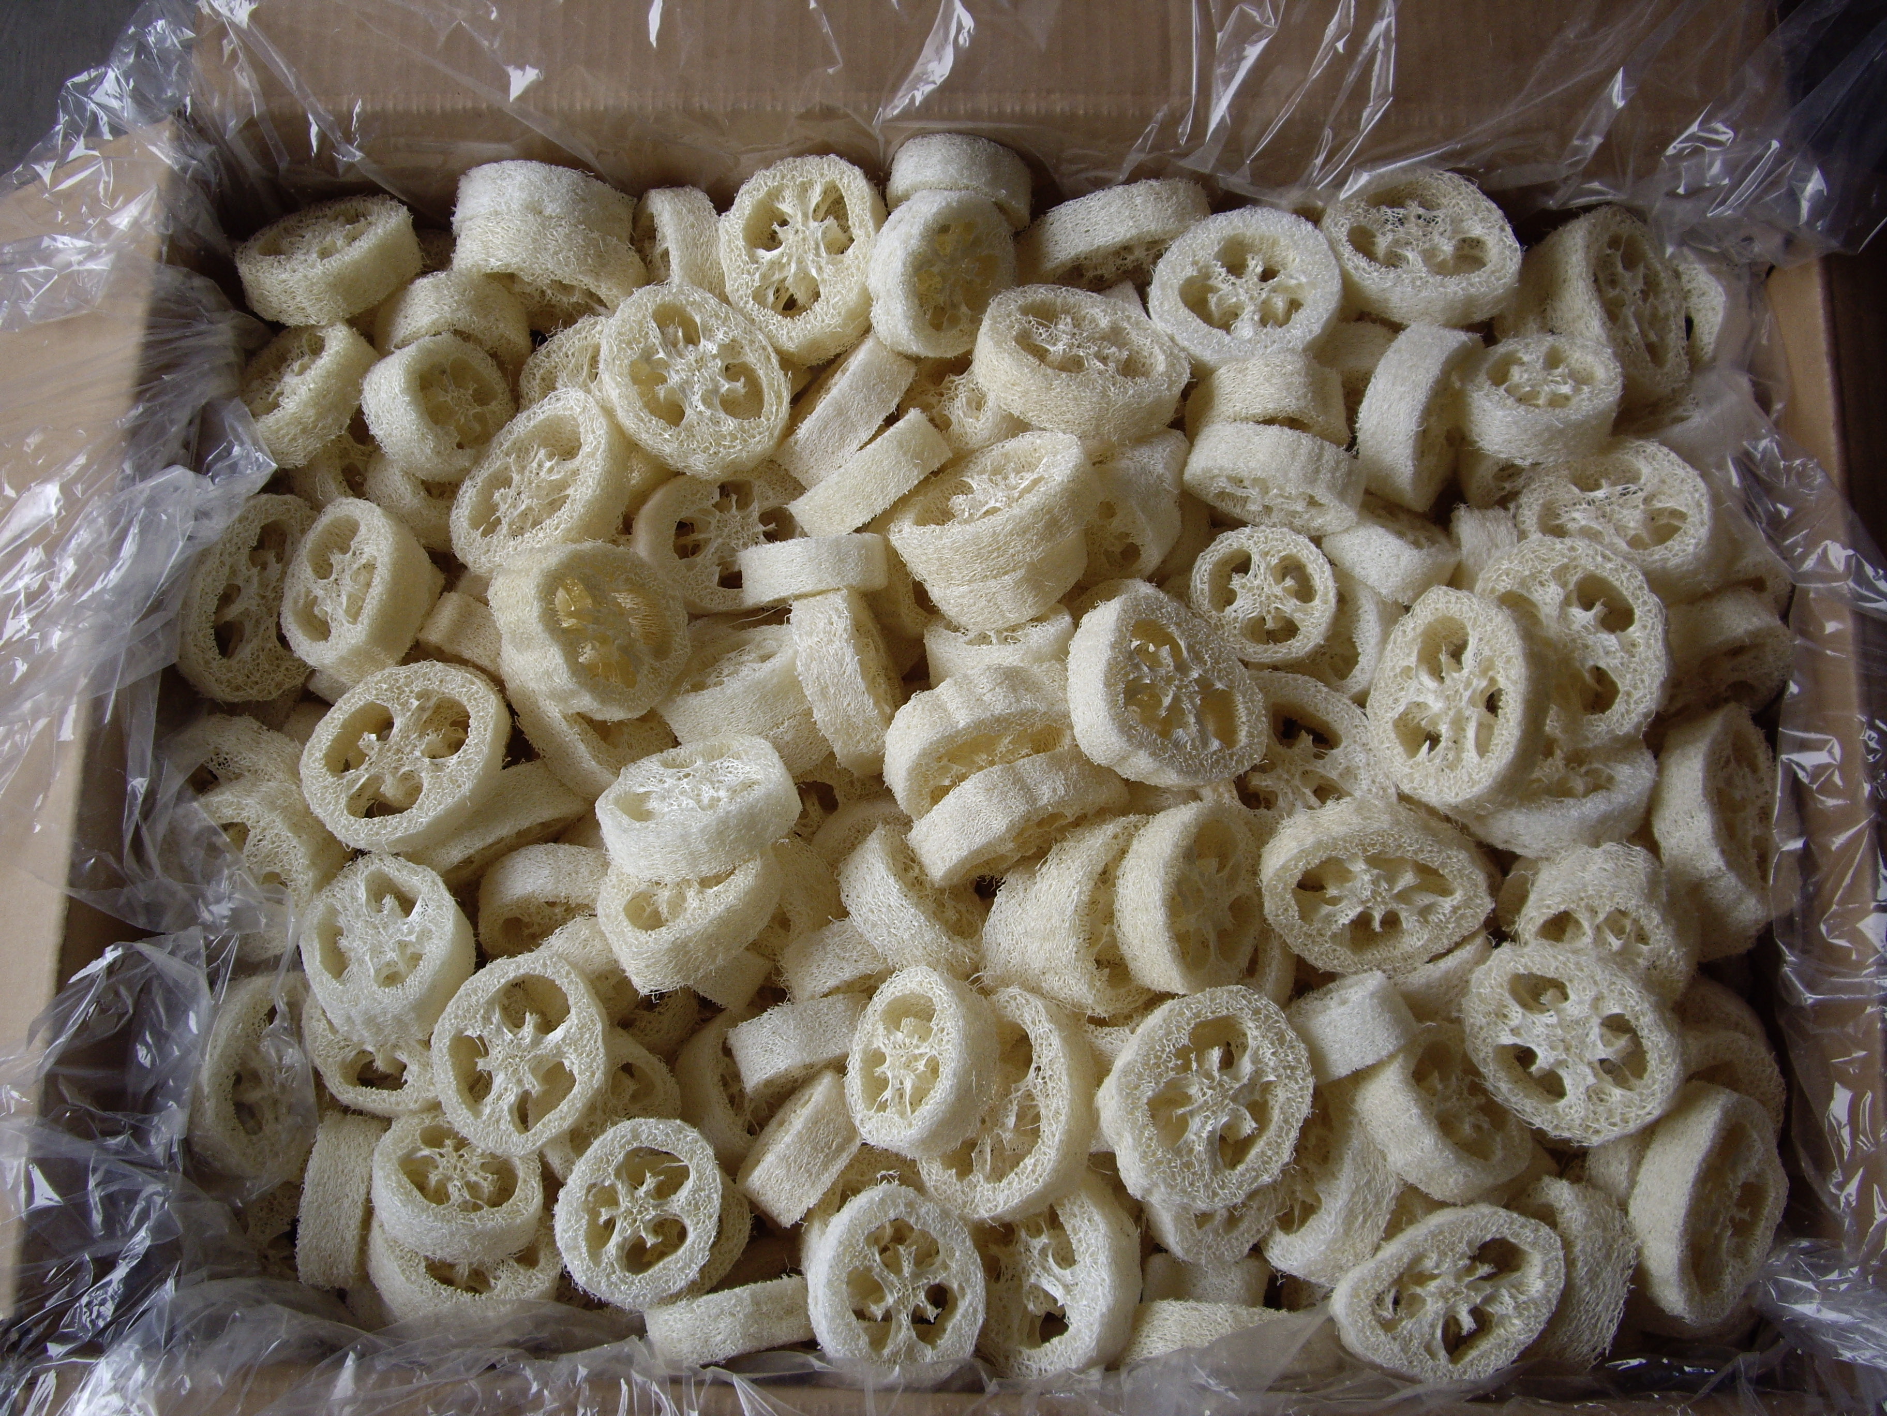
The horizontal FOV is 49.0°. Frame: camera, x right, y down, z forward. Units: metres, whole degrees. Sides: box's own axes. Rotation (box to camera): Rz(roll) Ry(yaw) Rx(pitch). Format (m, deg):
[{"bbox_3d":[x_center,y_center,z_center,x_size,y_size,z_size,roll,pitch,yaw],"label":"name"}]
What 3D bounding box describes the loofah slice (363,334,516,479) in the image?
[{"bbox_3d":[-0.181,-0.108,0.743,0.022,0.050,0.045,-6,74,36],"label":"loofah slice"}]

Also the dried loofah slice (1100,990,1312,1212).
[{"bbox_3d":[0.083,0.124,0.661,0.061,0.021,0.074,34,72,0],"label":"dried loofah slice"}]

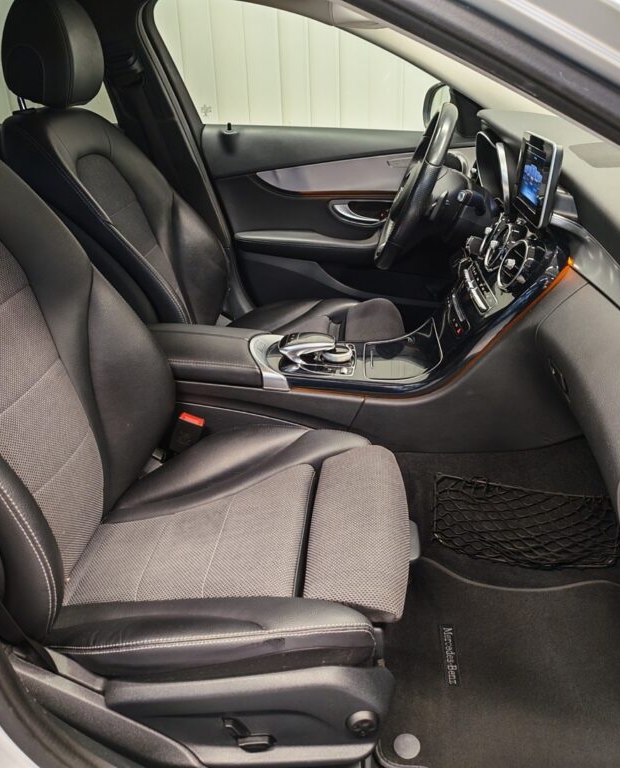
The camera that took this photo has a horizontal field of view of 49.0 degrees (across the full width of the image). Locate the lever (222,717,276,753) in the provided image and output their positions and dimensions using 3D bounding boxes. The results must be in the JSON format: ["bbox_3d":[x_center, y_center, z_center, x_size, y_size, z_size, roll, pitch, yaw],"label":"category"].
[{"bbox_3d":[-0.066,0.380,0.738,0.057,0.046,0.023,0,25,5],"label":"lever"}]

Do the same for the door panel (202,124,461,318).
[{"bbox_3d":[0.130,-0.423,1.834,0.820,0.540,0.130,0,25,5],"label":"door panel"}]

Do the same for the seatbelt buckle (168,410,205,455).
[{"bbox_3d":[-0.214,0.086,1.179,0.048,0.074,0.029,20,25,-5],"label":"seatbelt buckle"}]

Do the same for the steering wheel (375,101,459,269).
[{"bbox_3d":[0.240,-0.420,1.482,0.090,0.370,0.374,22,25,-5],"label":"steering wheel"}]

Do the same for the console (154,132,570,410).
[{"bbox_3d":[0.038,-0.199,1.194,0.730,0.440,0.290,0,25,5],"label":"console"}]

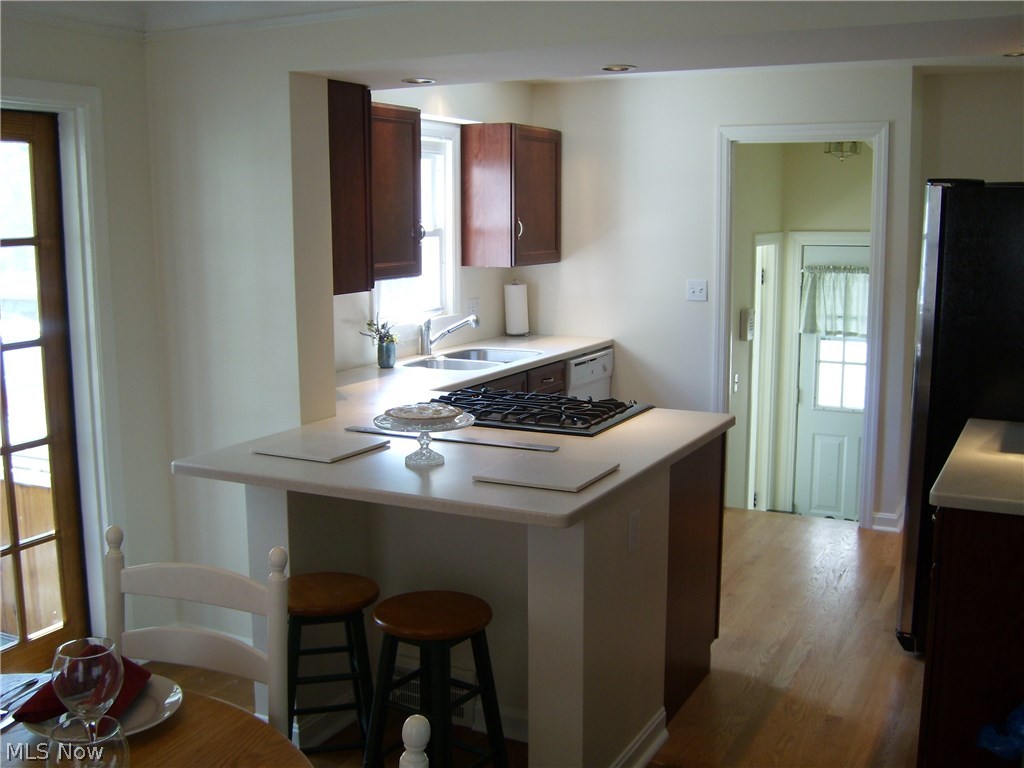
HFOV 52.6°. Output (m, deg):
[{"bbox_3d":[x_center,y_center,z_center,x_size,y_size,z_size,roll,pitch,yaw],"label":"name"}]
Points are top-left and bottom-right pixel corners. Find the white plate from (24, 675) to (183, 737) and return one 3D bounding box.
[{"bbox_3d":[-0.731,0.592,1.879,0.266,0.025,0.266,0,9,0],"label":"white plate"}]

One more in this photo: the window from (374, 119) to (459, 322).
[{"bbox_3d":[-0.501,-0.847,5.354,0.100,1.030,0.875,4,10,27],"label":"window"}]

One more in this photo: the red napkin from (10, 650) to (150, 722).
[{"bbox_3d":[-0.756,0.538,1.873,0.250,0.100,0.135,-7,11,-37],"label":"red napkin"}]

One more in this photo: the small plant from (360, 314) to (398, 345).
[{"bbox_3d":[-0.641,-0.260,5.030,0.130,0.155,0.160,4,10,27],"label":"small plant"}]

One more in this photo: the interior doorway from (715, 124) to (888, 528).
[{"bbox_3d":[1.554,-0.317,5.663,0.884,2.119,0.140,4,10,27],"label":"interior doorway"}]

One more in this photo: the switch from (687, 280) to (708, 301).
[{"bbox_3d":[1.043,-0.524,5.828,0.120,0.113,0.016,4,10,27],"label":"switch"}]

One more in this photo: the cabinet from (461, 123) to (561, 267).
[{"bbox_3d":[0.010,-1.068,5.928,0.324,0.762,0.628,4,10,27],"label":"cabinet"}]

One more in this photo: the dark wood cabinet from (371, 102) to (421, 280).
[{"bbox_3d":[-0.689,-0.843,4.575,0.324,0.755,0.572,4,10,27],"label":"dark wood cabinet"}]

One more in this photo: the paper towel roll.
[{"bbox_3d":[0.033,-0.427,6.184,0.137,0.310,0.137,0,9,0],"label":"paper towel roll"}]

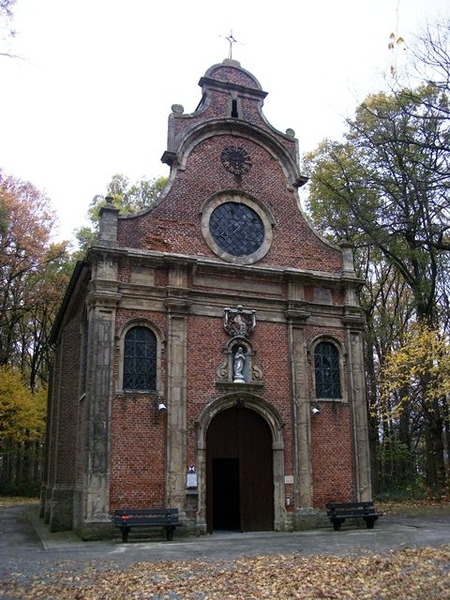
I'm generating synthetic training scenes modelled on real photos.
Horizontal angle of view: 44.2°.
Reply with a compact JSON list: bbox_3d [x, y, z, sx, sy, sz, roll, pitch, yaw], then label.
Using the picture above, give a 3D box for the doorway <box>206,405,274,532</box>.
[{"bbox_3d":[0.445,4.569,15.180,1.988,3.328,0.300,6,-17,-20],"label":"doorway"}]

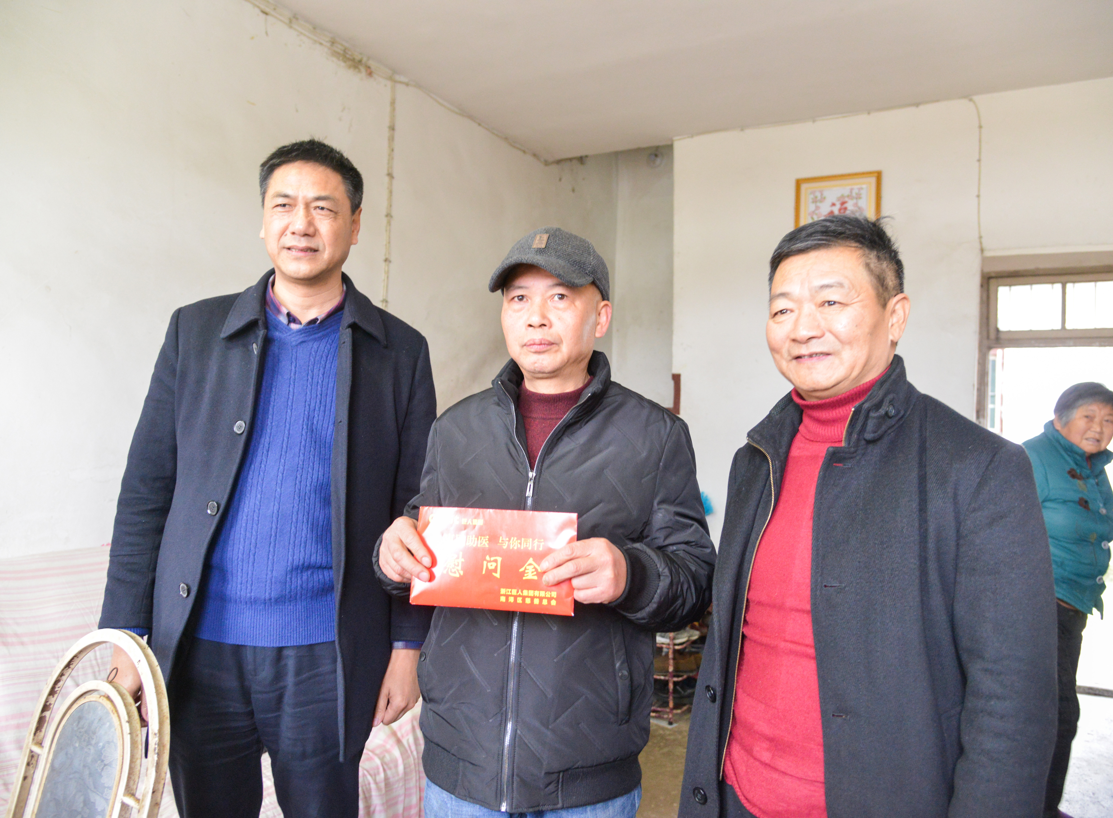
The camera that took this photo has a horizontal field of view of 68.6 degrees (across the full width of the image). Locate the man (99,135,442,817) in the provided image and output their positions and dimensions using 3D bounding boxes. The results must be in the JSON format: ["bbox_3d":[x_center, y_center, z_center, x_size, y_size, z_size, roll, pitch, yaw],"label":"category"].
[{"bbox_3d":[-0.517,0.400,1.437,0.580,1.750,0.380,2,-1,-6],"label":"man"}]

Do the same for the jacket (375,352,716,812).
[{"bbox_3d":[-0.029,0.267,1.325,0.570,0.720,0.420,1,-1,15],"label":"jacket"}]

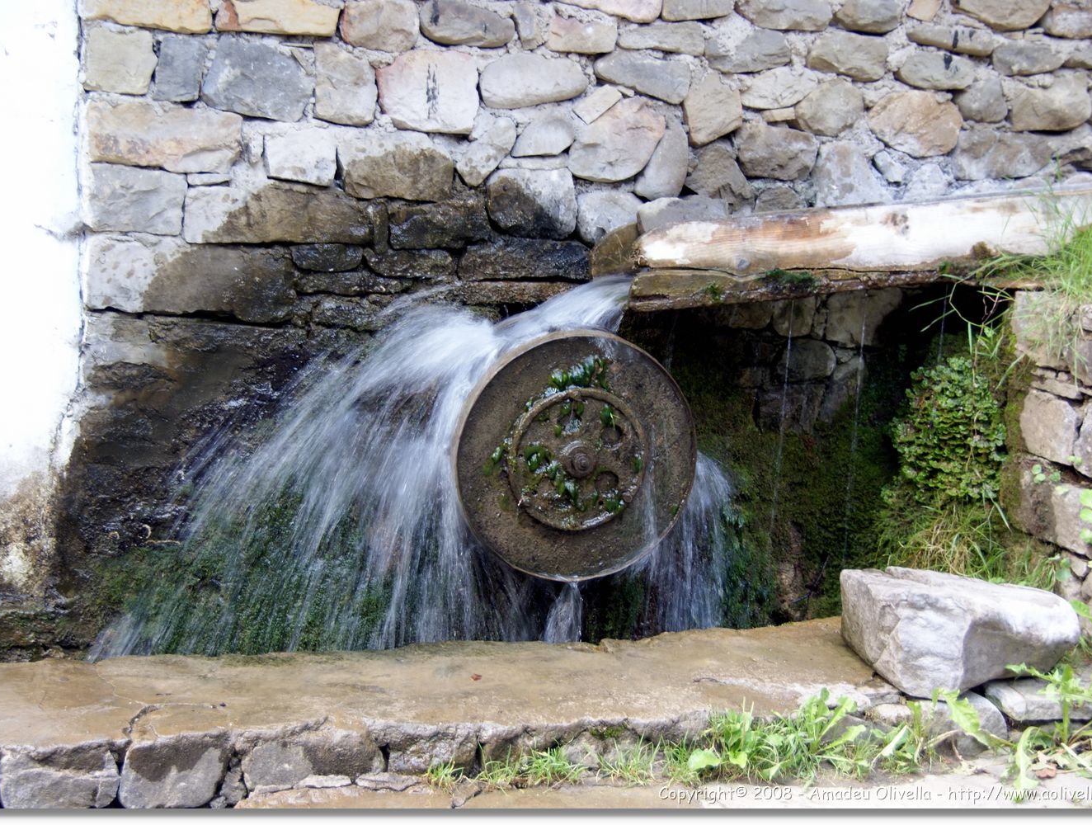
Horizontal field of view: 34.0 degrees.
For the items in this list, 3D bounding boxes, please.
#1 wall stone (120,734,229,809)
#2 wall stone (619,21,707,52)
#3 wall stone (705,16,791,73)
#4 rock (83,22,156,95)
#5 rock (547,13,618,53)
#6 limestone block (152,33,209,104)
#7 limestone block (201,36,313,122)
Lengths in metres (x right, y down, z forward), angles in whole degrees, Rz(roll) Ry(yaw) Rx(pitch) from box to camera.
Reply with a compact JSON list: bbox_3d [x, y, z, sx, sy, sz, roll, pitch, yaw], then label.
[{"bbox_3d":[-0.856,0.789,4.082,0.235,0.186,0.220,-1,8,-14],"label":"wall stone"},{"bbox_3d":[0.307,-1.067,5.103,0.253,0.081,0.180,-1,8,-14],"label":"wall stone"},{"bbox_3d":[0.549,-1.042,5.068,0.250,0.150,0.150,1,9,-16],"label":"wall stone"},{"bbox_3d":[-1.139,-0.937,4.772,0.186,0.176,0.200,-1,8,-14],"label":"rock"},{"bbox_3d":[0.069,-0.897,4.216,0.167,0.088,0.140,-1,14,-16],"label":"rock"},{"bbox_3d":[-0.988,-0.920,4.801,0.144,0.172,0.180,-1,8,-14],"label":"limestone block"},{"bbox_3d":[-0.776,-0.883,4.739,0.279,0.212,0.180,1,9,-16],"label":"limestone block"}]

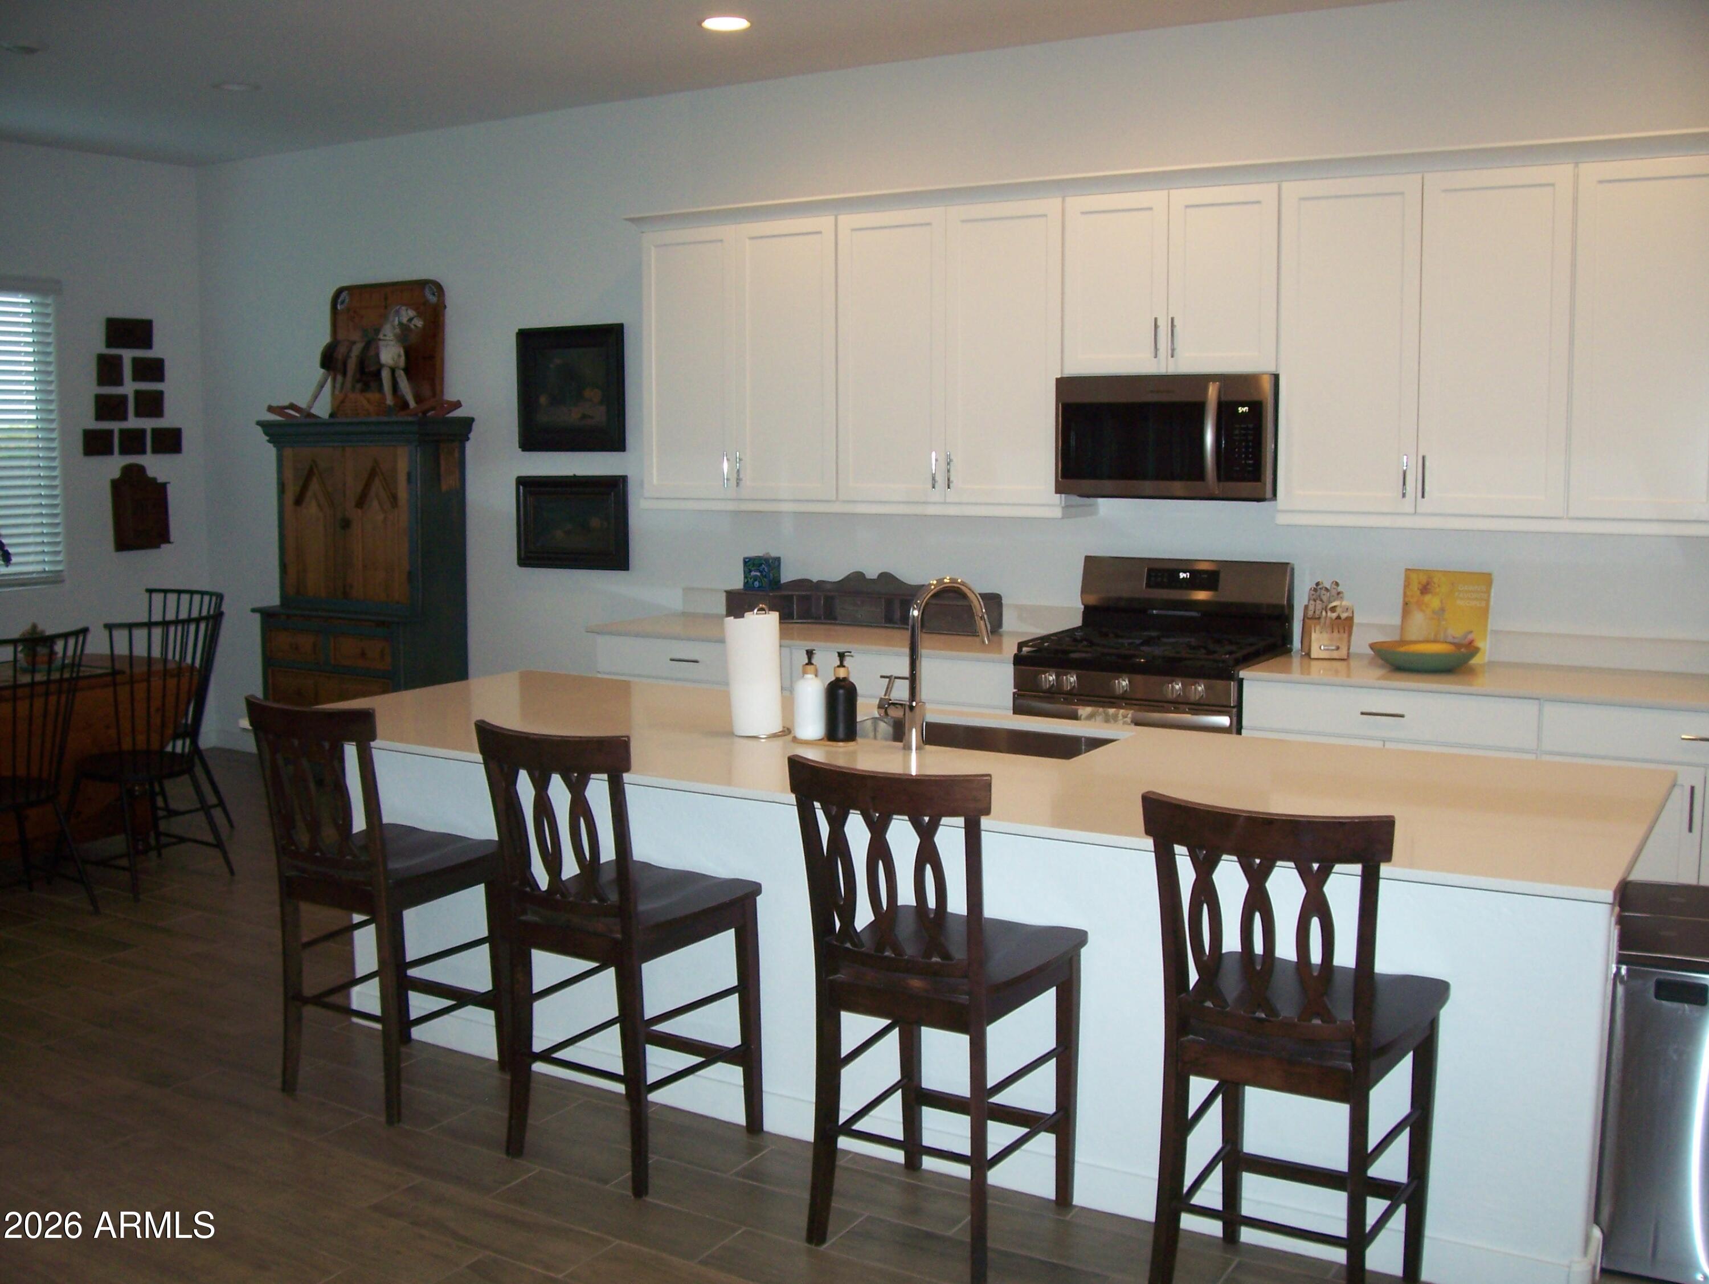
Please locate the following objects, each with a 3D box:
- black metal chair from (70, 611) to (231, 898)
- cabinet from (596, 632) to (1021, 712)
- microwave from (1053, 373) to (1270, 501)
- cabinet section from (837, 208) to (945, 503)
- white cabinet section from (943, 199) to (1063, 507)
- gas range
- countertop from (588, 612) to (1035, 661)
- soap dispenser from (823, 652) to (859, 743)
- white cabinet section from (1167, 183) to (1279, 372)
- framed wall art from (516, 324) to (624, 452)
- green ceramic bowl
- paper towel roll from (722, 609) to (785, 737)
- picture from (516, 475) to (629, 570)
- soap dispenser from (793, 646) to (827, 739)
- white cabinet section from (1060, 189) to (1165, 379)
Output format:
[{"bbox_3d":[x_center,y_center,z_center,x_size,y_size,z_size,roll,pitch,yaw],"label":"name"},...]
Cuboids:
[{"bbox_3d":[-2.568,0.391,6.044,0.550,0.970,0.550,4,7,31],"label":"black metal chair"},{"bbox_3d":[-0.073,0.431,6.357,1.807,0.880,0.624,4,8,31],"label":"cabinet"},{"bbox_3d":[1.098,-0.698,5.706,0.760,0.419,0.440,4,7,31],"label":"microwave"},{"bbox_3d":[0.209,-1.052,6.274,0.452,1.053,0.320,4,8,30],"label":"cabinet section"},{"bbox_3d":[0.598,-1.025,6.051,0.452,1.053,0.320,4,8,30],"label":"white cabinet section"},{"bbox_3d":[1.009,0.329,5.667,0.760,1.193,0.720,4,7,31],"label":"gas range"},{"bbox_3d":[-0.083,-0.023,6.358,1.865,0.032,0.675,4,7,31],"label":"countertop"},{"bbox_3d":[-0.029,0.123,3.941,0.076,0.216,0.073,0,7,0],"label":"soap dispenser"},{"bbox_3d":[1.280,-1.201,5.627,0.379,0.600,0.320,4,8,30],"label":"white cabinet section"},{"bbox_3d":[-1.231,-1.098,7.309,0.610,0.543,0.050,4,7,31],"label":"framed wall art"},{"bbox_3d":[1.768,0.049,5.230,0.340,0.070,0.340,0,7,0],"label":"green ceramic bowl"},{"bbox_3d":[-0.237,0.074,4.093,0.125,0.296,0.125,0,7,0],"label":"paper towel roll"},{"bbox_3d":[-1.222,-0.518,7.284,0.600,0.405,0.040,4,8,31],"label":"picture"},{"bbox_3d":[-0.103,0.119,3.887,0.072,0.206,0.075,0,6,0],"label":"soap dispenser"},{"bbox_3d":[0.956,-1.224,5.816,0.383,0.600,0.320,4,8,30],"label":"white cabinet section"}]

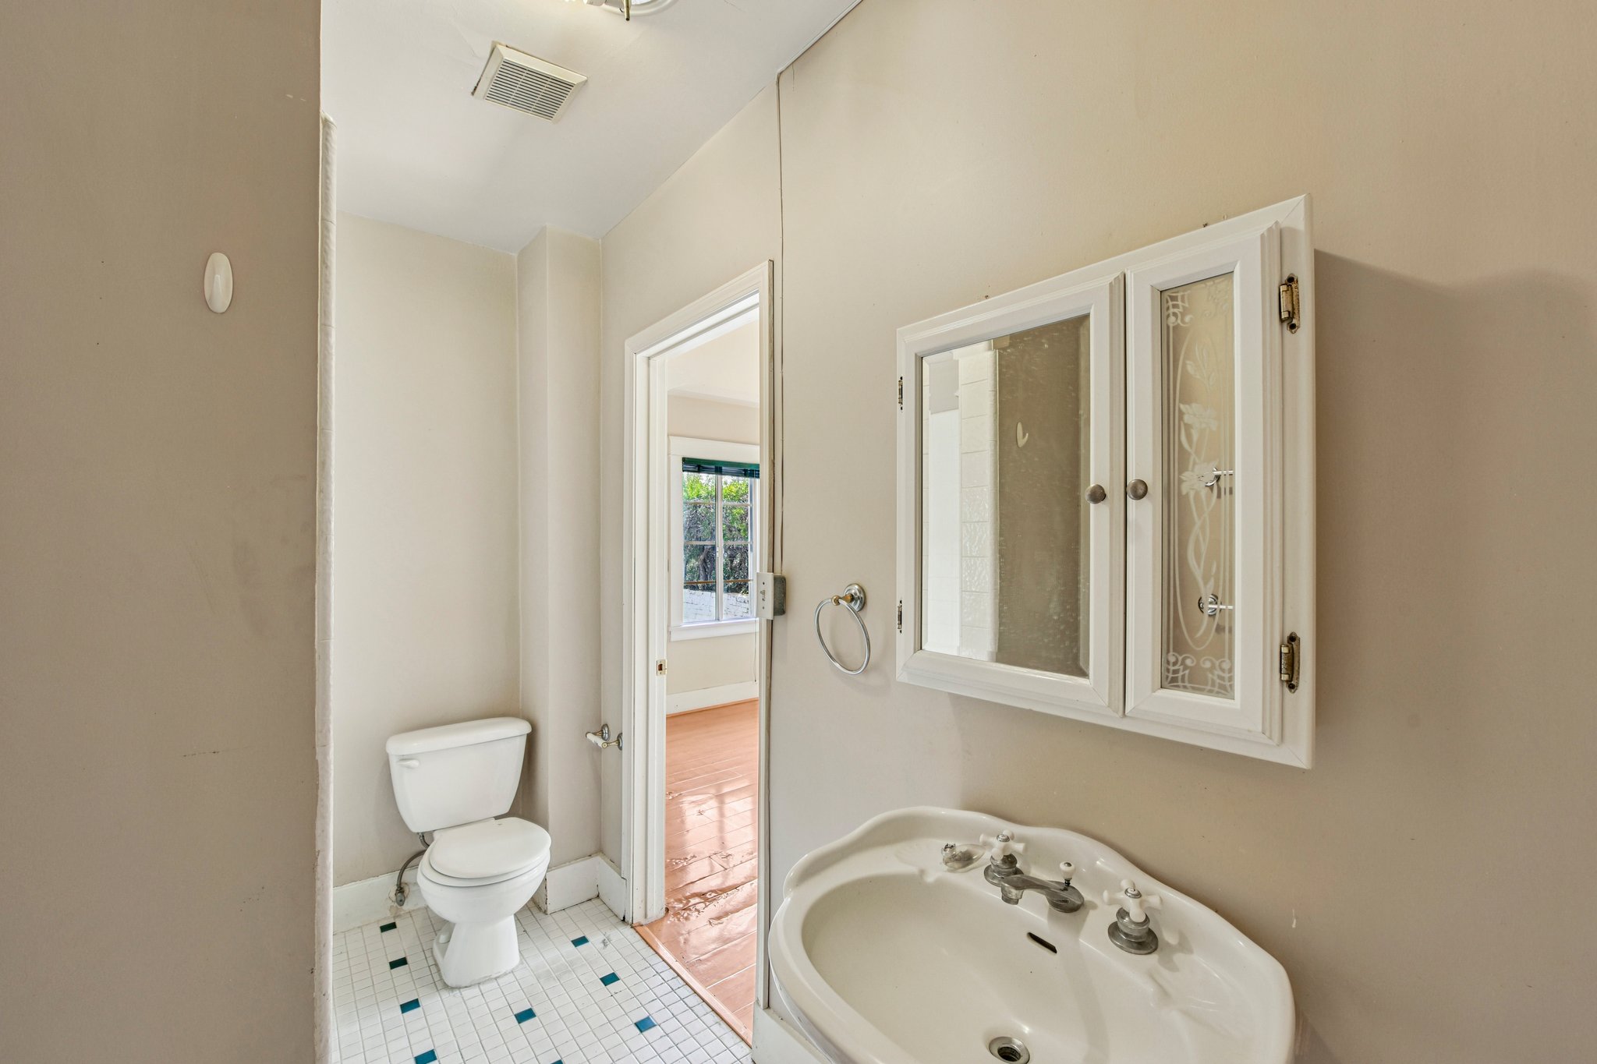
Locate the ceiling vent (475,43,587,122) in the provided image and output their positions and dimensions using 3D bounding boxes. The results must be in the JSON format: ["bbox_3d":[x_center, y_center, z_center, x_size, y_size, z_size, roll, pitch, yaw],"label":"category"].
[{"bbox_3d":[-0.696,-1.131,1.597,0.212,0.030,0.227,0,0,-36],"label":"ceiling vent"}]

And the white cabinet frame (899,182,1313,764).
[{"bbox_3d":[0.406,-0.052,0.939,0.130,0.640,0.588,0,0,-41],"label":"white cabinet frame"}]

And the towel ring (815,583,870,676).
[{"bbox_3d":[0.098,0.213,1.341,0.075,0.198,0.165,0,0,-41],"label":"towel ring"}]

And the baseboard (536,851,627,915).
[{"bbox_3d":[-0.801,1.358,2.332,0.230,0.180,0.300,0,0,-38],"label":"baseboard"}]

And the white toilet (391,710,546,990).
[{"bbox_3d":[-1.112,1.098,2.161,0.490,0.705,0.720,0,0,-38],"label":"white toilet"}]

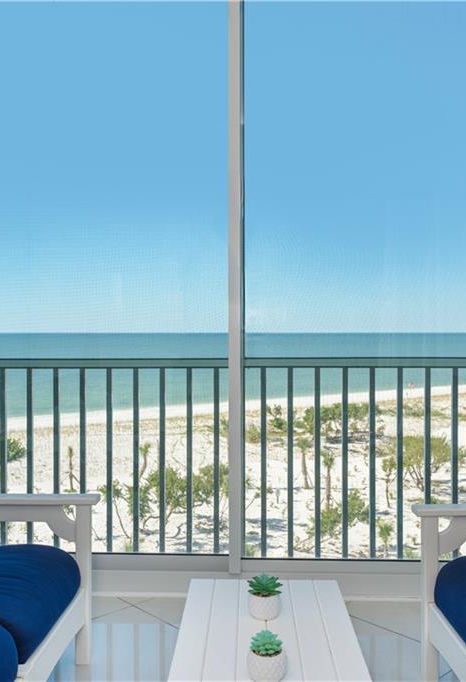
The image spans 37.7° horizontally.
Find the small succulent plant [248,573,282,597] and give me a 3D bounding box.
[{"bbox_3d":[0.083,0.637,1.790,0.090,0.050,0.090,0,1,0],"label":"small succulent plant"}]

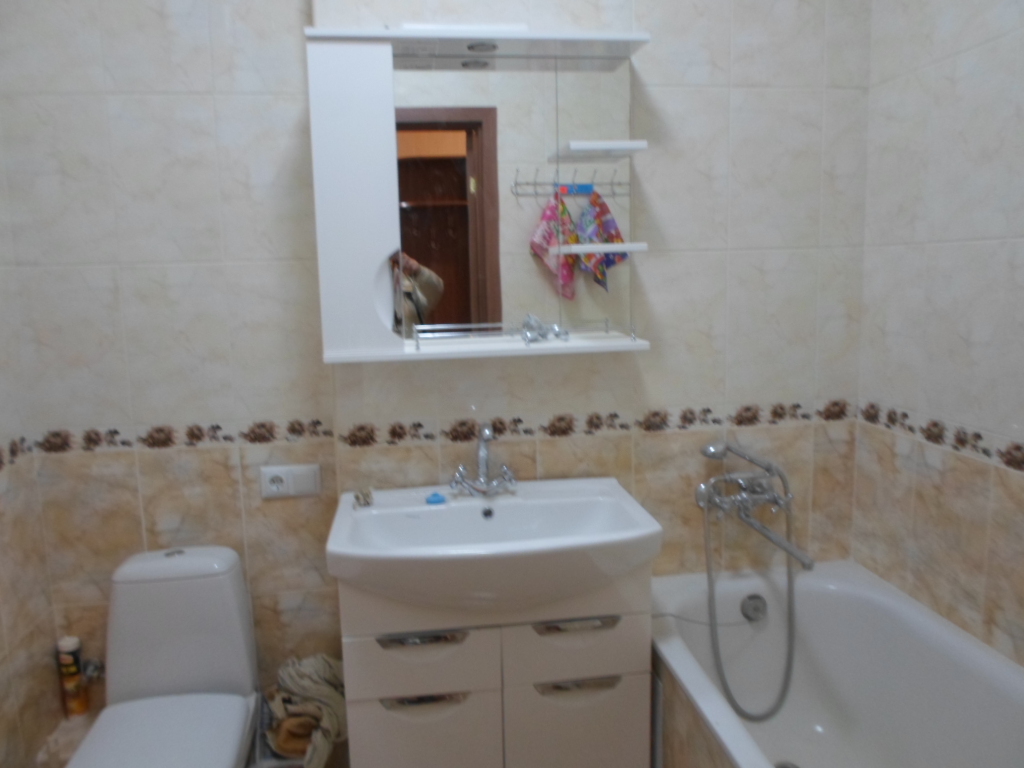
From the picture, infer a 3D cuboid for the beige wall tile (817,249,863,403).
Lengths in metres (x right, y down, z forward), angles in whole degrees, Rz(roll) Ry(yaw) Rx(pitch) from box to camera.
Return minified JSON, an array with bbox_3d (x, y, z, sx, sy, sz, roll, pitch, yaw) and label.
[{"bbox_3d":[0.873,-0.161,1.978,0.120,0.399,0.010,-2,8,-7],"label":"beige wall tile"}]

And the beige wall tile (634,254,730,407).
[{"bbox_3d":[0.431,-0.138,1.900,0.250,0.402,0.010,-2,8,-8],"label":"beige wall tile"}]

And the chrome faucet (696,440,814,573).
[{"bbox_3d":[0.624,0.282,1.827,0.241,0.235,0.355,-2,8,-7],"label":"chrome faucet"}]

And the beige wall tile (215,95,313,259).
[{"bbox_3d":[-0.589,-0.505,1.820,0.247,0.396,0.010,-2,8,-8],"label":"beige wall tile"}]

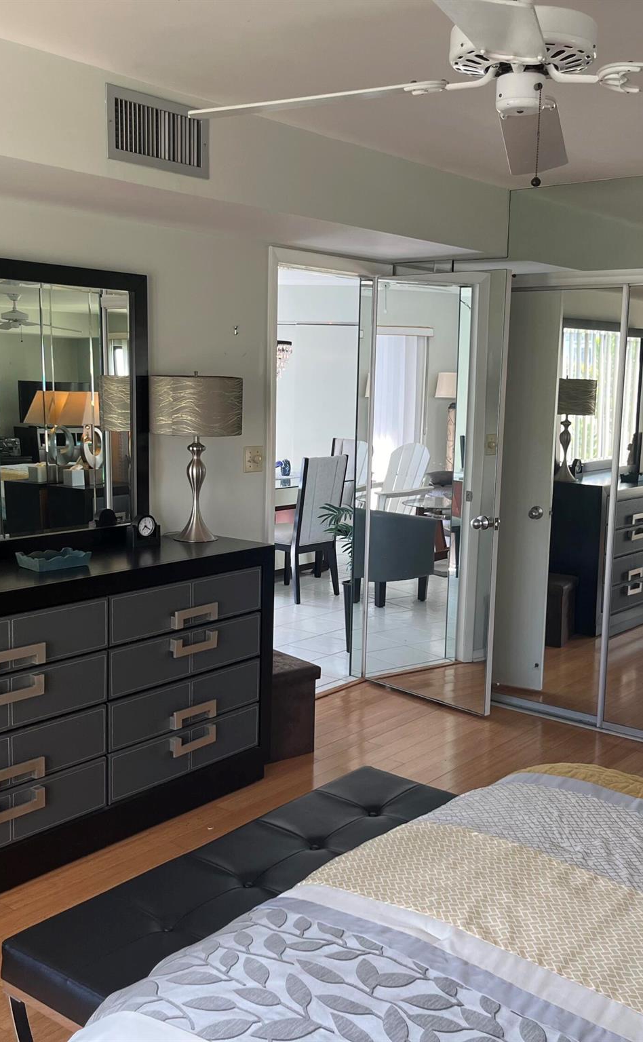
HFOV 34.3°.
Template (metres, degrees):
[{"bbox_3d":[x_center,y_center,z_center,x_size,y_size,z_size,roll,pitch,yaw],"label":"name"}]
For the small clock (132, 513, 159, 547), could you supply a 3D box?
[{"bbox_3d":[-0.672,0.037,3.956,0.050,0.116,0.115,8,11,42],"label":"small clock"}]

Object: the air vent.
[{"bbox_3d":[-0.479,-1.168,3.152,0.030,0.205,0.406,7,10,39],"label":"air vent"}]

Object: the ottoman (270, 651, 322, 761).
[{"bbox_3d":[-0.263,0.788,4.436,0.375,0.375,0.375,-5,10,-36],"label":"ottoman"}]

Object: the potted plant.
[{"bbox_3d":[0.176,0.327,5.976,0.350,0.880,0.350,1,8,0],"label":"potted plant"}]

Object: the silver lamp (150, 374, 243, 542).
[{"bbox_3d":[-0.487,-0.246,4.070,0.366,0.650,0.366,1,8,0],"label":"silver lamp"}]

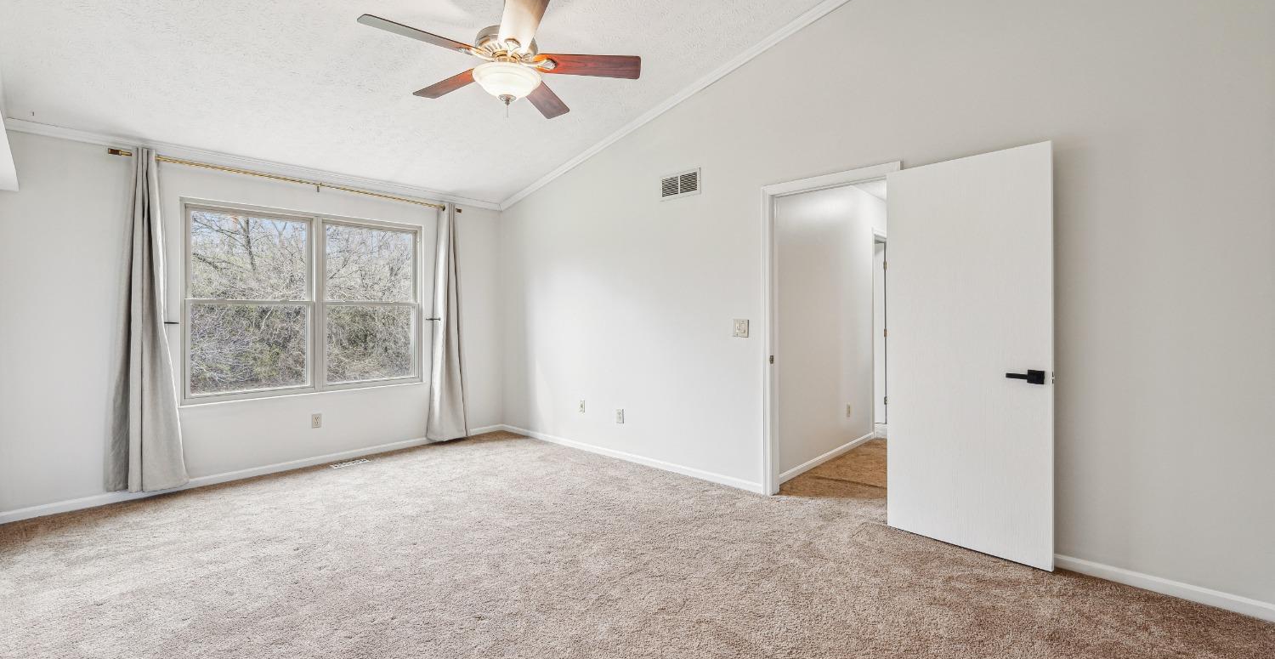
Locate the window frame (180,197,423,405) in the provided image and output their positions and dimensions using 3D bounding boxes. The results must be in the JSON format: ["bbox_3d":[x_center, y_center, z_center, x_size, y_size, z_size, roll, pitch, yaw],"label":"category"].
[{"bbox_3d":[-2.755,-0.224,4.599,0.090,1.550,1.830,0,1,43],"label":"window frame"}]

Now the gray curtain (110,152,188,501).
[{"bbox_3d":[-3.439,-0.065,3.710,0.150,2.375,0.420,0,1,43],"label":"gray curtain"}]

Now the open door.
[{"bbox_3d":[1.713,0.127,2.795,0.045,2.030,0.762,-1,1,-42],"label":"open door"}]

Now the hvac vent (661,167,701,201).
[{"bbox_3d":[0.328,-1.122,4.142,0.410,0.200,0.025,0,1,43],"label":"hvac vent"}]

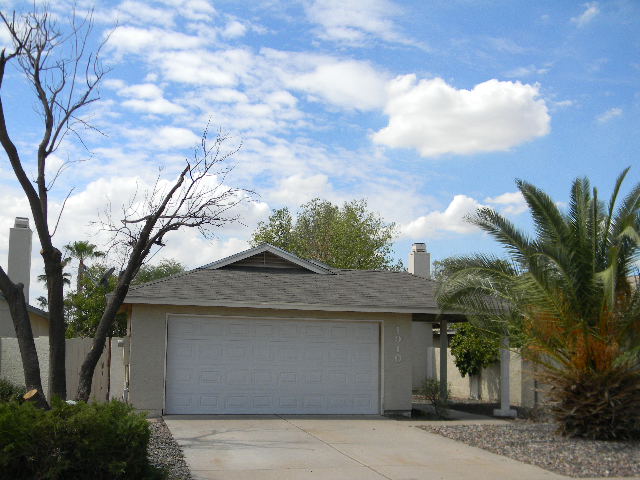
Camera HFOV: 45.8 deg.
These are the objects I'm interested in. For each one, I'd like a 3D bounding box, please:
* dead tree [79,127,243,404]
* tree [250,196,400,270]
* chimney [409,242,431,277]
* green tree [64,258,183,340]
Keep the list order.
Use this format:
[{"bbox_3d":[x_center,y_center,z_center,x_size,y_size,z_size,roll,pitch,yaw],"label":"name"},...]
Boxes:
[{"bbox_3d":[-2.978,0.542,13.754,2.950,5.528,2.300,1,-8,0],"label":"dead tree"},{"bbox_3d":[0.226,2.104,30.007,5.600,7.305,5.200,1,-8,0],"label":"tree"},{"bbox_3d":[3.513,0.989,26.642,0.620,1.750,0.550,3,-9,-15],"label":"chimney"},{"bbox_3d":[-6.261,2.753,23.832,3.600,3.989,3.300,1,-8,0],"label":"green tree"}]

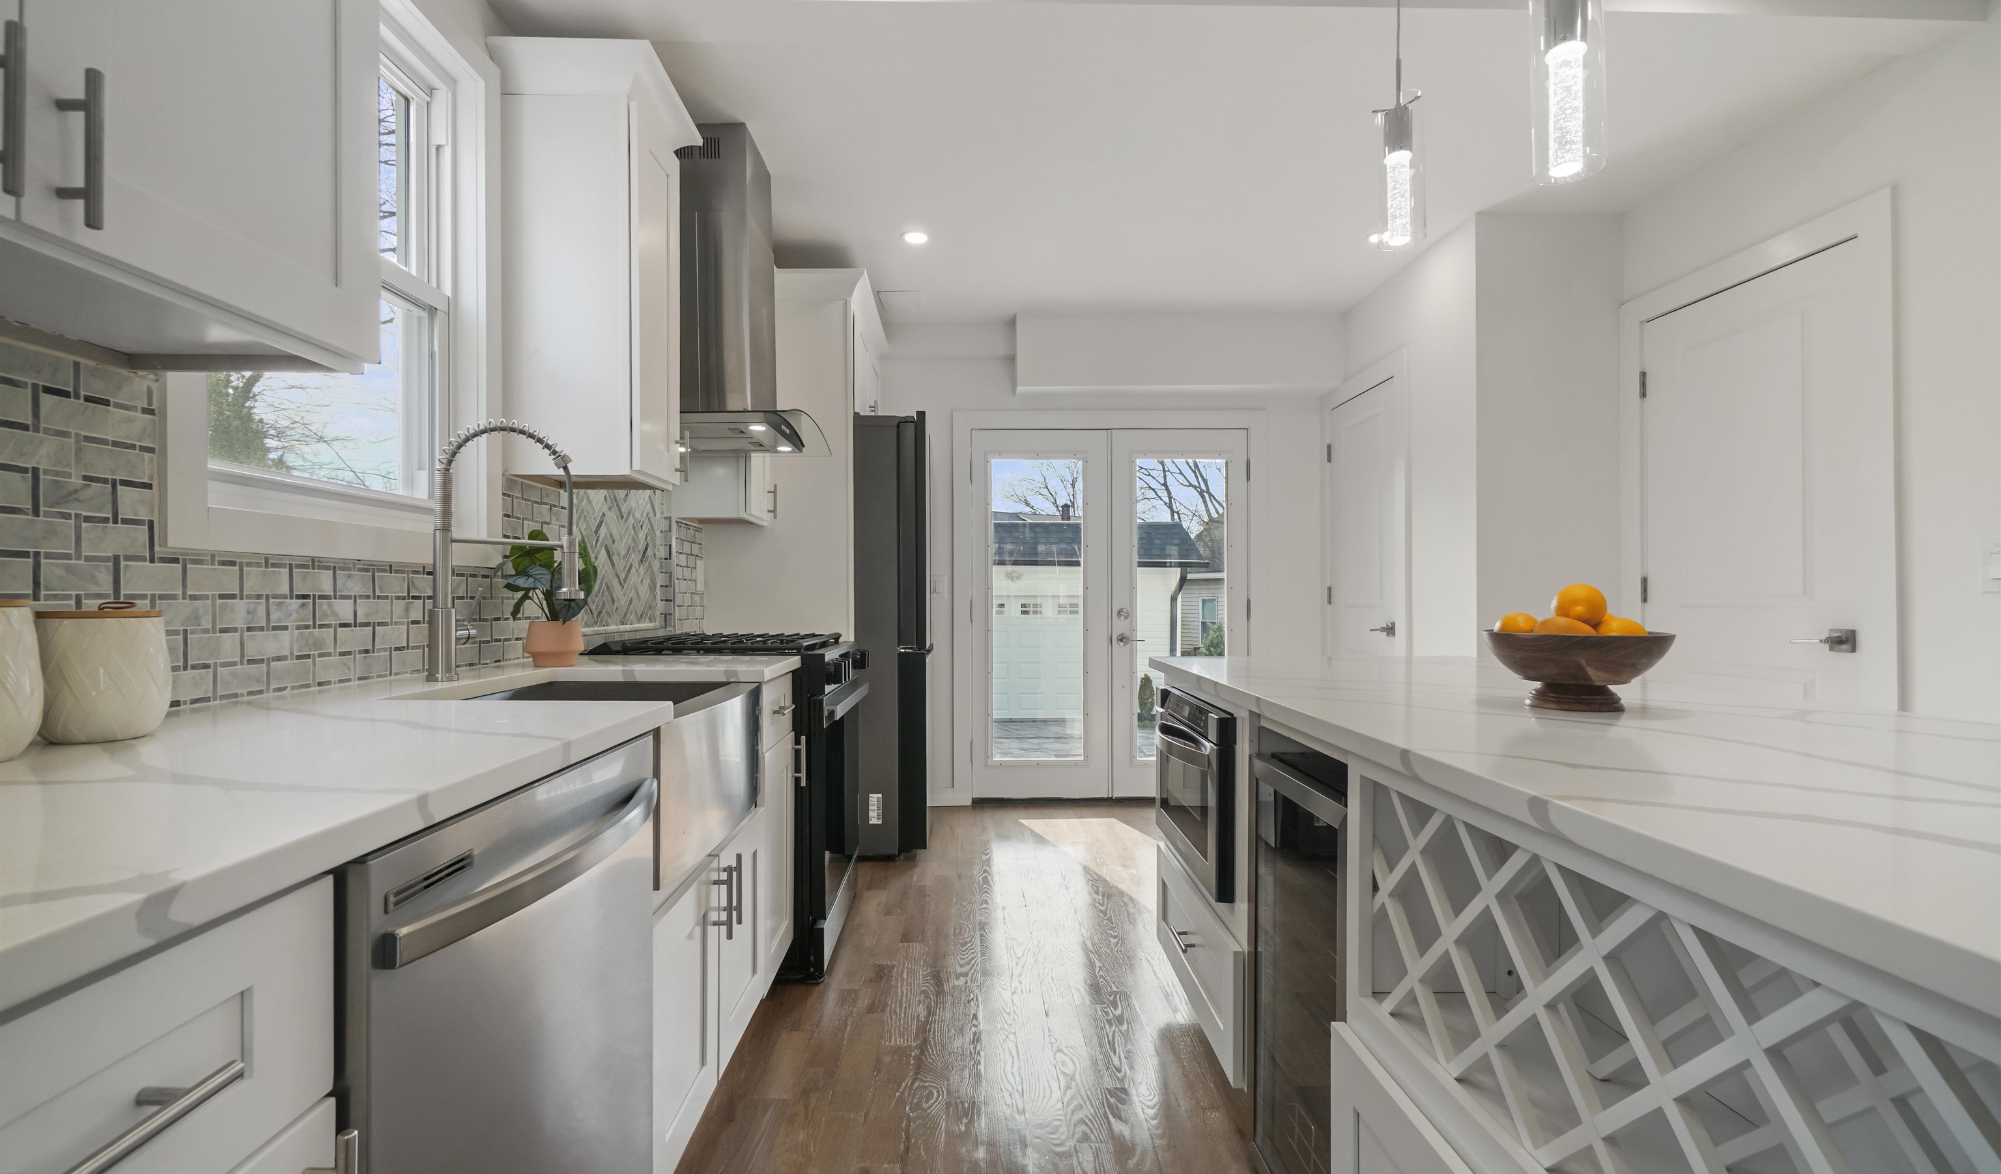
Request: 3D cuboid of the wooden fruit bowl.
[{"bbox_3d":[0.912,0.129,1.319,0.252,0.118,0.252,0,0,0],"label":"wooden fruit bowl"}]

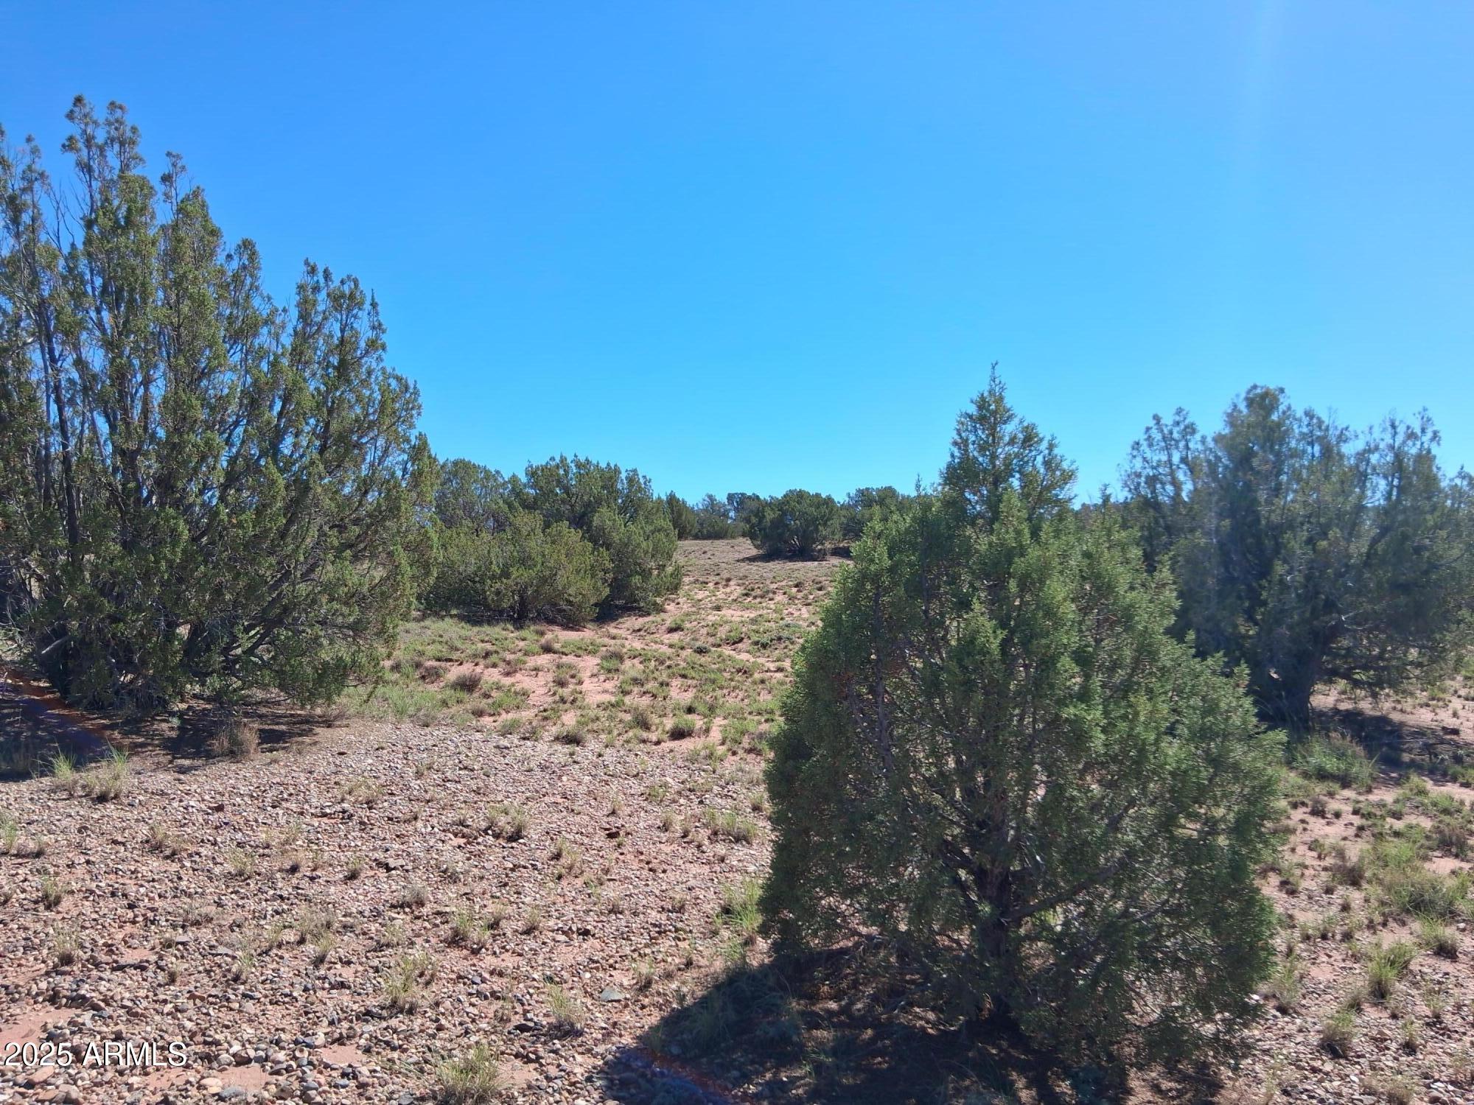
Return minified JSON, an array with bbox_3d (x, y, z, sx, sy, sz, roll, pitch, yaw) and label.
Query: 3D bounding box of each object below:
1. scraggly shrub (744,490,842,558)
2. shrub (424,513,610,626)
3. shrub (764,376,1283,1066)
[{"bbox_3d":[2.100,-1.100,41.000,3.650,2.600,3.400,0,1,0],"label":"scraggly shrub"},{"bbox_3d":[-3.600,0.270,18.000,3.100,1.900,2.700,0,1,0],"label":"shrub"},{"bbox_3d":[0.970,0.500,3.750,1.750,2.200,1.700,0,1,0],"label":"shrub"}]

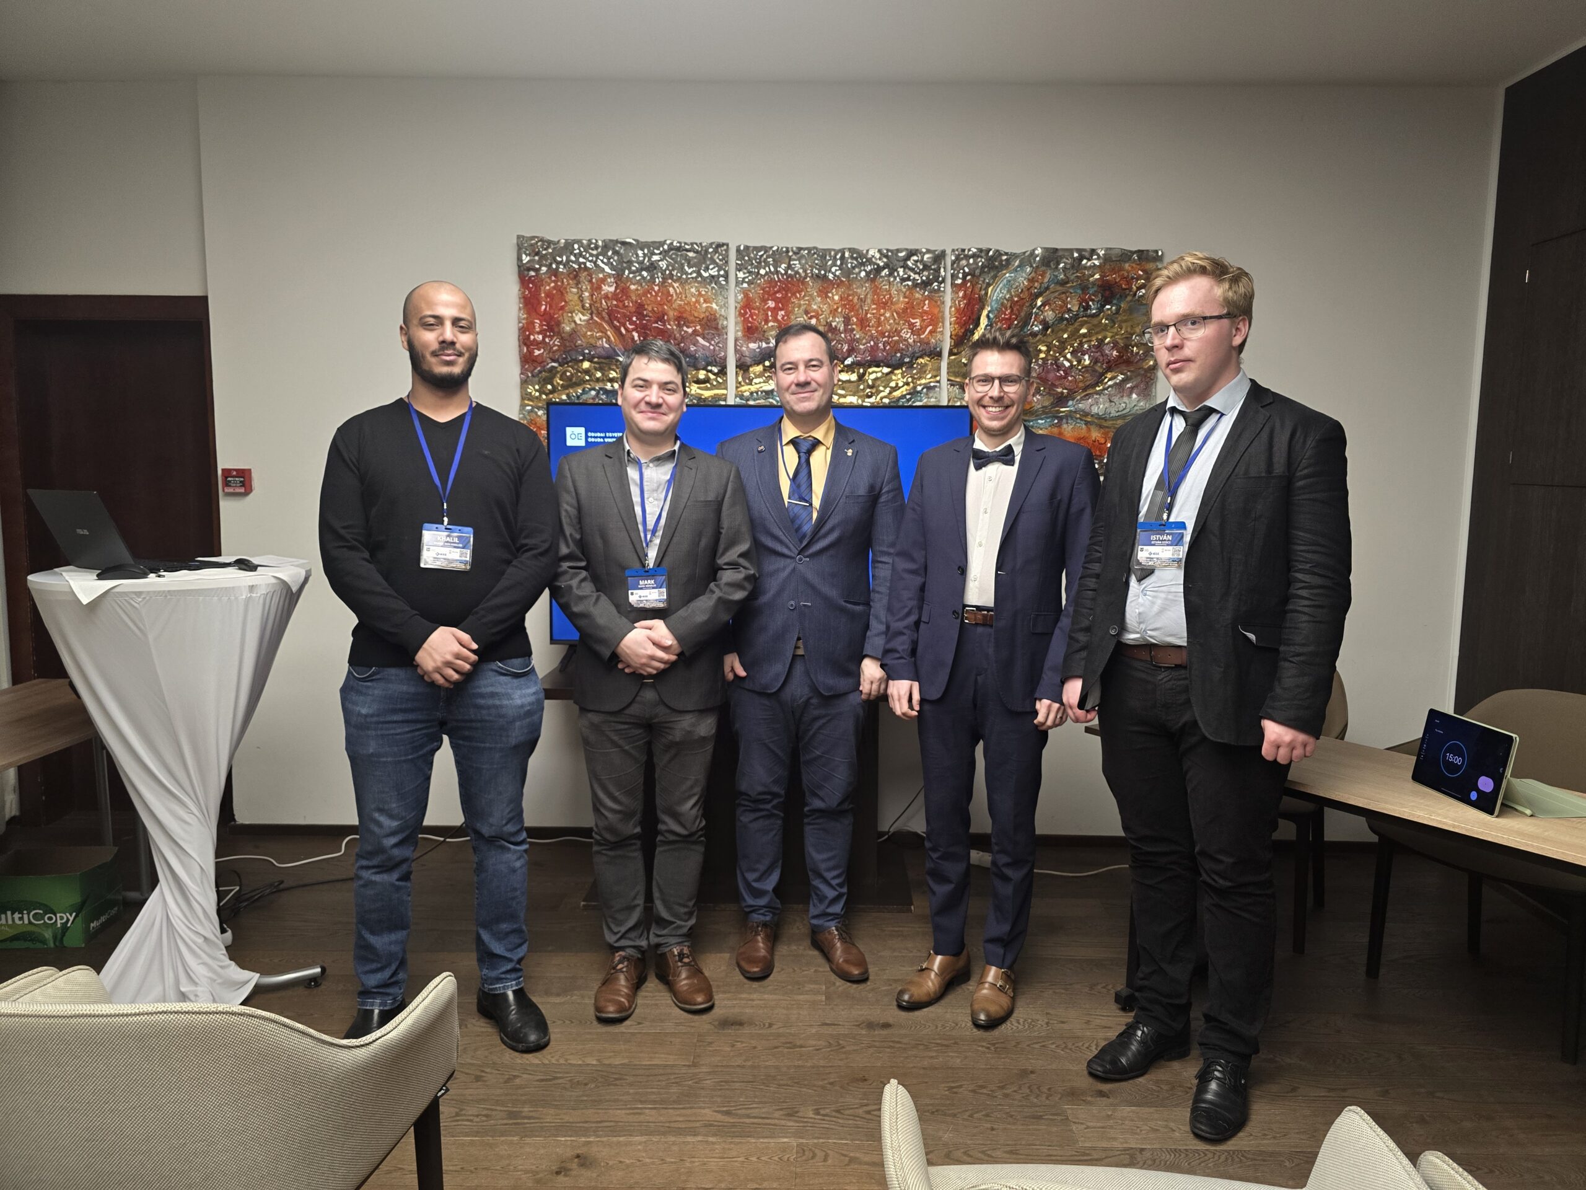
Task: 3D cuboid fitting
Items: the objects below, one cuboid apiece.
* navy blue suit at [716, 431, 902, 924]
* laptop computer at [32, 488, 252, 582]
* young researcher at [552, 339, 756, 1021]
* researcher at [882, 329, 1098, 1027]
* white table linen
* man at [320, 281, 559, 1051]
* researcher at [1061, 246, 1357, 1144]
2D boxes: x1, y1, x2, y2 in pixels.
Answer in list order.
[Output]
[{"bbox_3d":[0.048,0.246,3.000,0.519,1.478,0.310,1,6,4],"label":"navy blue suit"},{"bbox_3d":[-1.671,-0.167,2.675,0.345,0.210,0.325,5,7,33],"label":"laptop computer"},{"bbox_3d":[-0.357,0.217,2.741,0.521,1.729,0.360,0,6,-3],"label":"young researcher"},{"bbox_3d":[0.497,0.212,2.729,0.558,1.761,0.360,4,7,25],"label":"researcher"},{"bbox_3d":[-1.621,0.489,2.826,0.637,1.120,0.637,1,6,0],"label":"white table linen"},{"bbox_3d":[-0.858,0.171,2.595,0.548,1.841,0.380,-2,7,-20],"label":"man"},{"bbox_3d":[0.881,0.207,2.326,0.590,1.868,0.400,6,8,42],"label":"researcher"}]

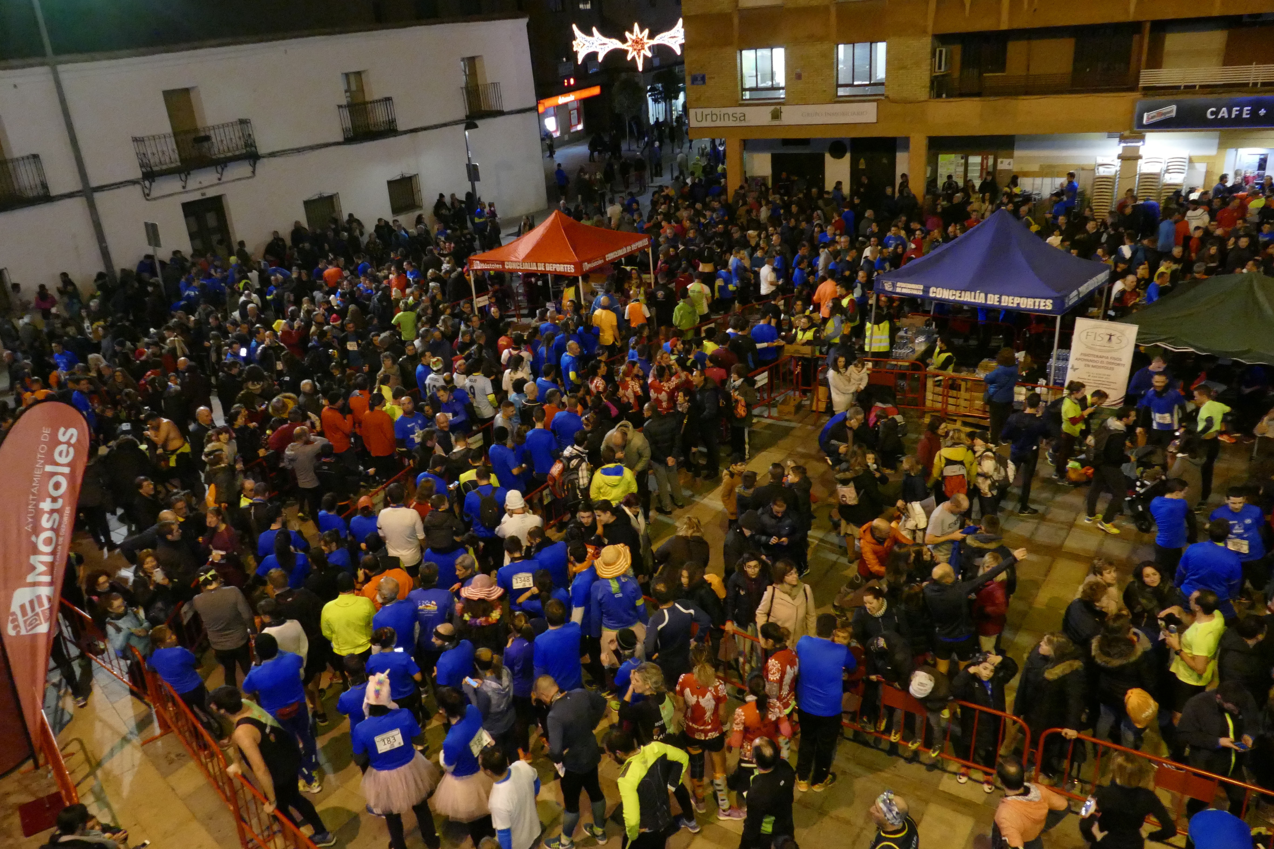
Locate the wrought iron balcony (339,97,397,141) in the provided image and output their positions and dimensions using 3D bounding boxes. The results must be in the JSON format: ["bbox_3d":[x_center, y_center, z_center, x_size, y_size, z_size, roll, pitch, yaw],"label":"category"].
[{"bbox_3d":[-8.371,-9.529,27.671,0.450,1.070,1.770,13,30,34],"label":"wrought iron balcony"}]

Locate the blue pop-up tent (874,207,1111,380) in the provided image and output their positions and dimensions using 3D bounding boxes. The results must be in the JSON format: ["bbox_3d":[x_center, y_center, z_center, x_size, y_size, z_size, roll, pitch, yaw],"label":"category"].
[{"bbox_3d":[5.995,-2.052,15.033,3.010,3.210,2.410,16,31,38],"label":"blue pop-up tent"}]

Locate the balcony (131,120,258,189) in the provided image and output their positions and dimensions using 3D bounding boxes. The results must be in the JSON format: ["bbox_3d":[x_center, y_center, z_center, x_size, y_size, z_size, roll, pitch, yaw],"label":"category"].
[{"bbox_3d":[-11.662,-7.246,23.627,0.570,1.300,2.990,13,30,34],"label":"balcony"}]

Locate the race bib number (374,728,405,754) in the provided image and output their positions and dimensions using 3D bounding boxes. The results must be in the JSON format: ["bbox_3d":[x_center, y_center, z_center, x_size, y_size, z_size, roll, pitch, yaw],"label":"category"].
[{"bbox_3d":[-1.993,2.546,7.115,0.205,0.155,0.012,-14,6,-20],"label":"race bib number"}]

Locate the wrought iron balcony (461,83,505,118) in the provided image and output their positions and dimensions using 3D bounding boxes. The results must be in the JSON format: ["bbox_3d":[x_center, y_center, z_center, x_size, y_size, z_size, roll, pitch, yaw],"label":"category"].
[{"bbox_3d":[-5.469,-11.409,31.205,0.430,1.030,1.570,13,30,34],"label":"wrought iron balcony"}]

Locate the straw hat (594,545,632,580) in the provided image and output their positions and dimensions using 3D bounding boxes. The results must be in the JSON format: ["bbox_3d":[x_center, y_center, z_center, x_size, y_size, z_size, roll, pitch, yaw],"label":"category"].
[{"bbox_3d":[-0.230,1.316,8.534,0.380,0.160,0.380,-4,32,0],"label":"straw hat"}]

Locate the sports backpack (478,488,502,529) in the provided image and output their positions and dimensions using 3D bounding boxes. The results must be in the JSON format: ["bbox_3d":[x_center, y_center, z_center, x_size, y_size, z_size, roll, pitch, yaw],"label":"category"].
[{"bbox_3d":[-1.748,0.992,10.496,0.270,0.450,0.170,-8,24,-7],"label":"sports backpack"}]

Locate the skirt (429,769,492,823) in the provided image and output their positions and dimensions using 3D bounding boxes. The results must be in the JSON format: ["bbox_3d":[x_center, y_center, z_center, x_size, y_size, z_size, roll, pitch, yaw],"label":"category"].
[{"bbox_3d":[-1.361,2.914,7.094,0.590,0.360,0.550,-4,24,2],"label":"skirt"}]

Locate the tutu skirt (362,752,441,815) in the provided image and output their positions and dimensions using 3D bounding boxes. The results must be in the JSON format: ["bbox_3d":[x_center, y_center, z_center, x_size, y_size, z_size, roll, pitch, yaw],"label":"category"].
[{"bbox_3d":[-1.937,2.888,7.249,0.630,0.370,0.560,-11,25,-15],"label":"tutu skirt"}]

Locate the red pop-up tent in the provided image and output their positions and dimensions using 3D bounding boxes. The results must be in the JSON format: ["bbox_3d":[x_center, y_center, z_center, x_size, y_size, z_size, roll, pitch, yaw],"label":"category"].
[{"bbox_3d":[-1.623,-3.340,19.685,2.880,2.820,2.850,10,28,29],"label":"red pop-up tent"}]

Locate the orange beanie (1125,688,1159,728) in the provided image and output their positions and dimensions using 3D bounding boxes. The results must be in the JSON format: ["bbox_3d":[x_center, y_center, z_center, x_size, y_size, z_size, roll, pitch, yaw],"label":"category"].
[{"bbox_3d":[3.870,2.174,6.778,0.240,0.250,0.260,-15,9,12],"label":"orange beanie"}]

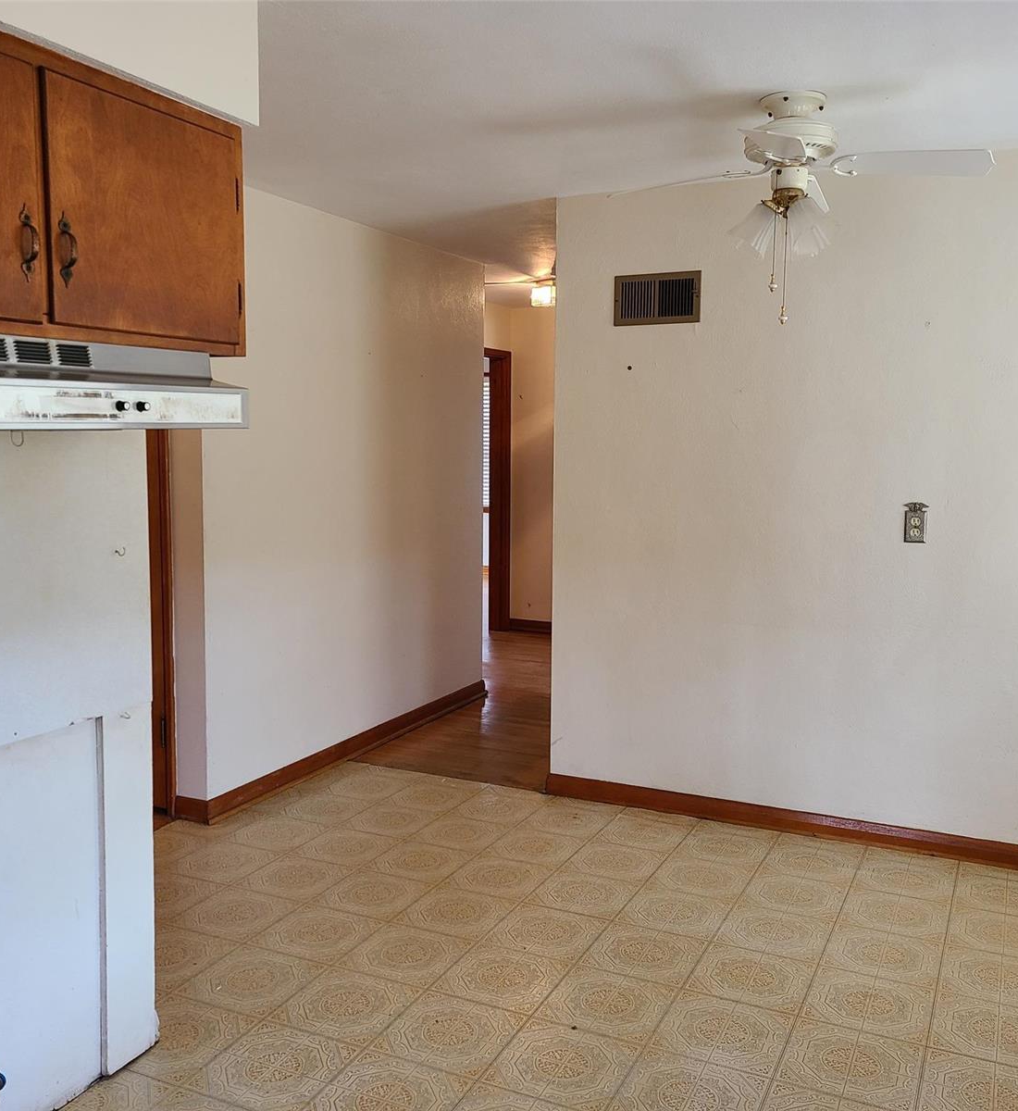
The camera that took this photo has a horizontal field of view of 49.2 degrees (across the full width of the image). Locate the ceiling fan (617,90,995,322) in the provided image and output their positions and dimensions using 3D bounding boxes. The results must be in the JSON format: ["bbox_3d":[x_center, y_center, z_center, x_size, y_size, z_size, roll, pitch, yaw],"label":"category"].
[{"bbox_3d":[0.805,-0.997,3.223,1.100,0.600,1.100,3,7,25],"label":"ceiling fan"}]

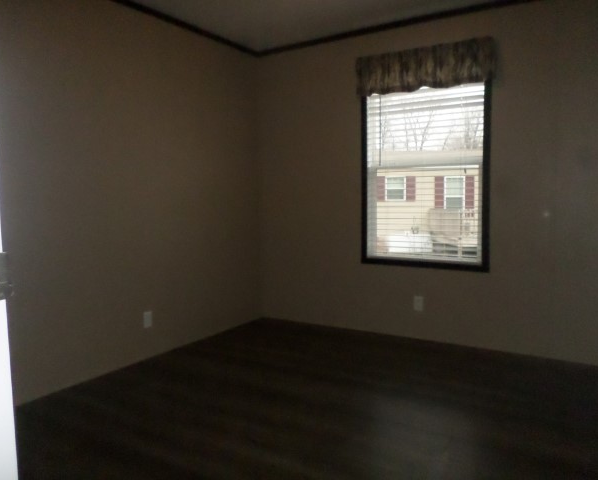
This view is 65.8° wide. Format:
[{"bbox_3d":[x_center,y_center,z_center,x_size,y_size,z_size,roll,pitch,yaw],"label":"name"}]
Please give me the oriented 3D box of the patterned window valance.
[{"bbox_3d":[0.898,-1.247,3.383,0.991,0.279,0.099,2,6,32],"label":"patterned window valance"}]

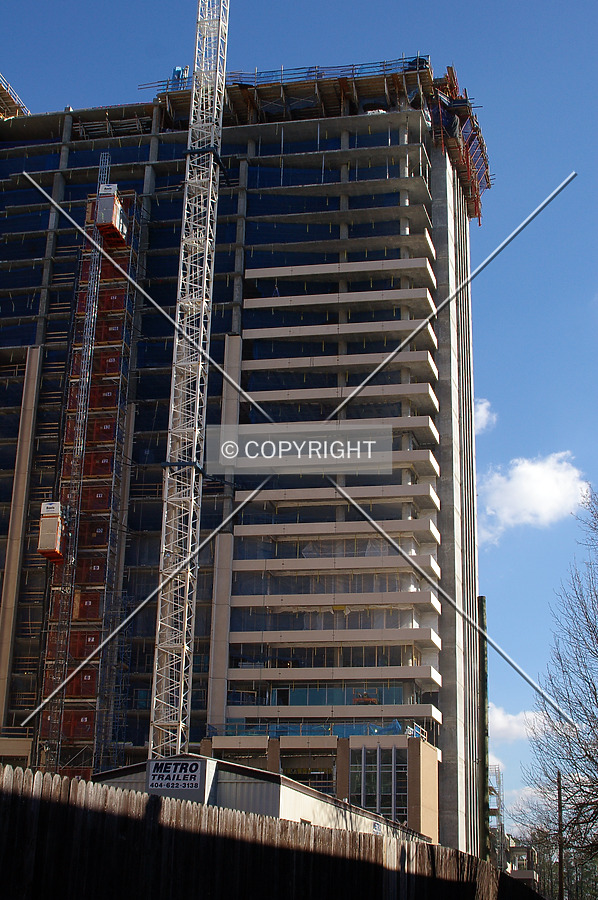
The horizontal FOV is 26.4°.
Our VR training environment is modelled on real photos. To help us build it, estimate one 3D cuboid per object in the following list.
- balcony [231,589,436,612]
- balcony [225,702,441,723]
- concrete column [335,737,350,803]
[{"bbox_3d":[3.143,12.990,106.717,17.116,0.921,4.493,-2,-21,10],"label":"balcony"},{"bbox_3d":[2.920,21.367,102.543,16.993,0.909,4.323,-2,-20,10],"label":"balcony"},{"bbox_3d":[3.367,24.983,94.564,0.930,6.800,0.900,-2,-20,10],"label":"concrete column"}]

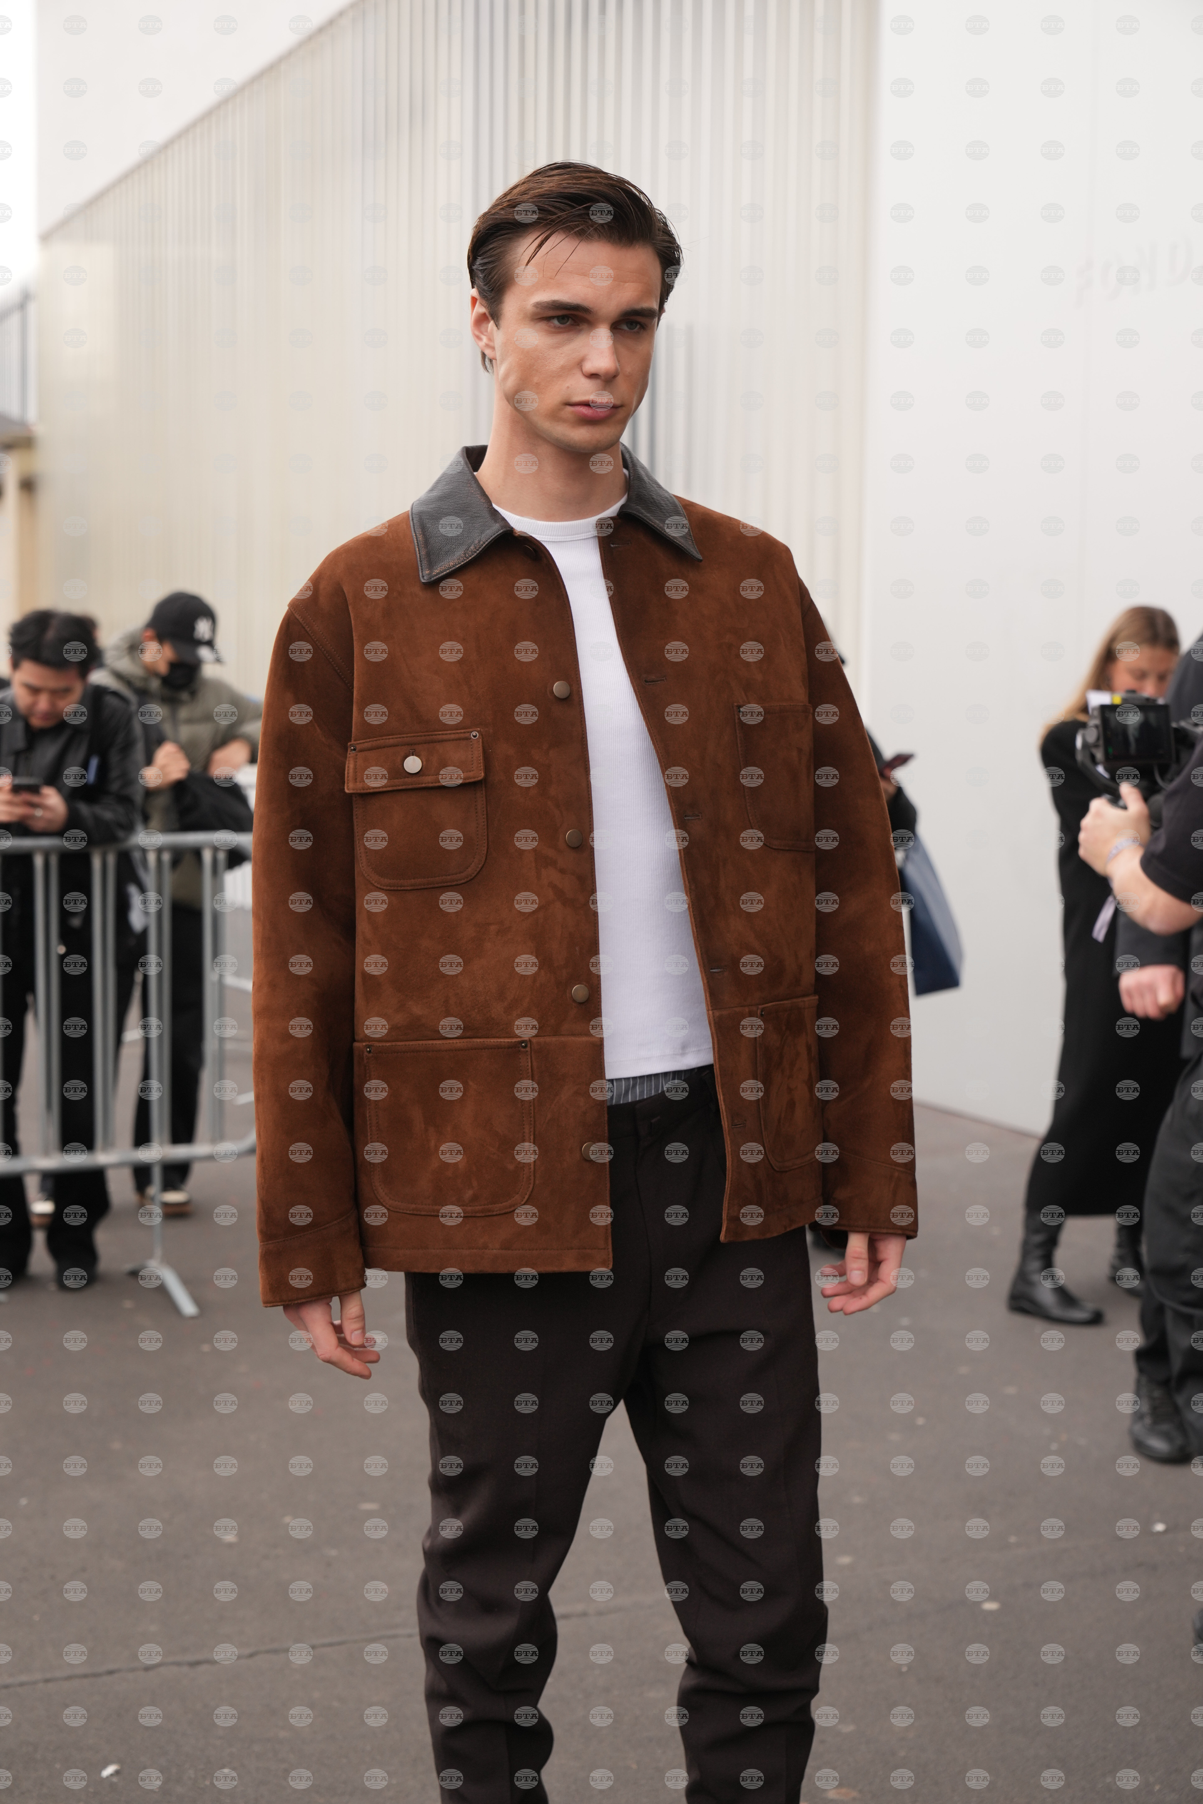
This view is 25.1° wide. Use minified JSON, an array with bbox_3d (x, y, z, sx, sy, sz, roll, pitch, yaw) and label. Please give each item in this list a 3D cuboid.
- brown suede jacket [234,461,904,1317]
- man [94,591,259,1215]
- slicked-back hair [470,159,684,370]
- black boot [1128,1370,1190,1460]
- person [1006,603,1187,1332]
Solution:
[{"bbox_3d":[-0.015,-0.039,2.400,0.580,0.710,0.320,-1,4,-22],"label":"brown suede jacket"},{"bbox_3d":[-1.220,0.003,7.600,0.580,1.740,0.420,-1,4,-20],"label":"man"},{"bbox_3d":[-0.028,-0.568,2.410,0.178,0.185,0.210,-1,4,-22],"label":"slicked-back hair"},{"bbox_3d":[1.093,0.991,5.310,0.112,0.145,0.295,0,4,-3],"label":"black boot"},{"bbox_3d":[1.225,0.132,6.550,0.500,1.690,0.450,-2,5,-35],"label":"person"}]

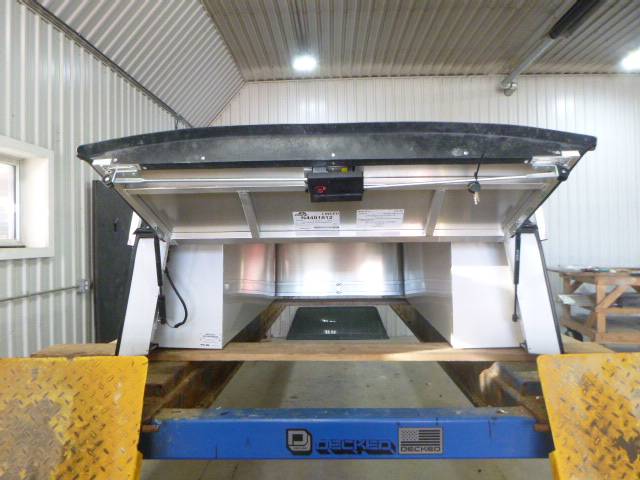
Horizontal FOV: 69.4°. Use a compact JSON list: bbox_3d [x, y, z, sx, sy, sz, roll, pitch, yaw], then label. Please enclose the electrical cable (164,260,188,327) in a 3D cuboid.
[{"bbox_3d":[-0.557,0.211,1.790,0.092,0.265,0.050,0,0,2],"label":"electrical cable"}]

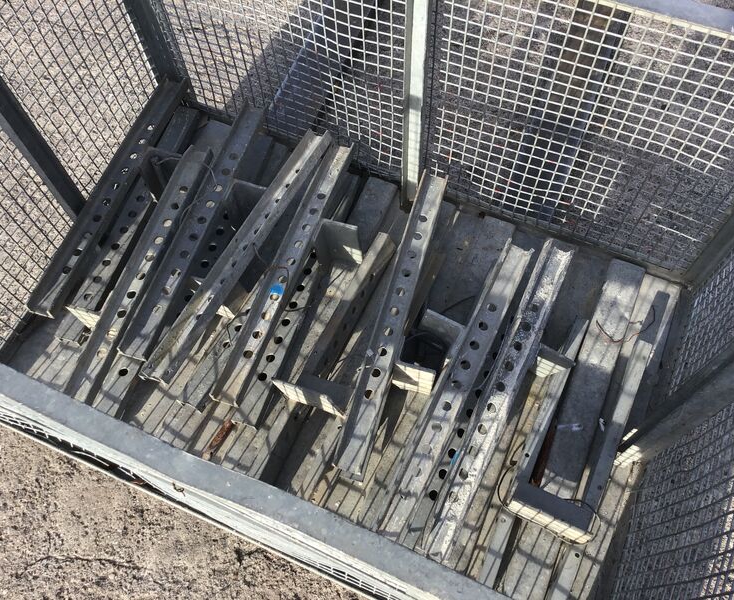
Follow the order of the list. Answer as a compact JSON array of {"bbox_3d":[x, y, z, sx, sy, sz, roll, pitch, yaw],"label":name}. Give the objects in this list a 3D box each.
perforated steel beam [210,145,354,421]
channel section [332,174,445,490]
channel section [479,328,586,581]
[{"bbox_3d":[-0.138,-0.071,1.280,0.043,0.021,0.559,15,64,13],"label":"perforated steel beam"},{"bbox_3d":[0.048,0.013,1.192,0.043,0.021,0.559,15,65,5],"label":"channel section"},{"bbox_3d":[0.285,0.263,1.249,0.043,0.021,0.545,22,68,11],"label":"channel section"}]

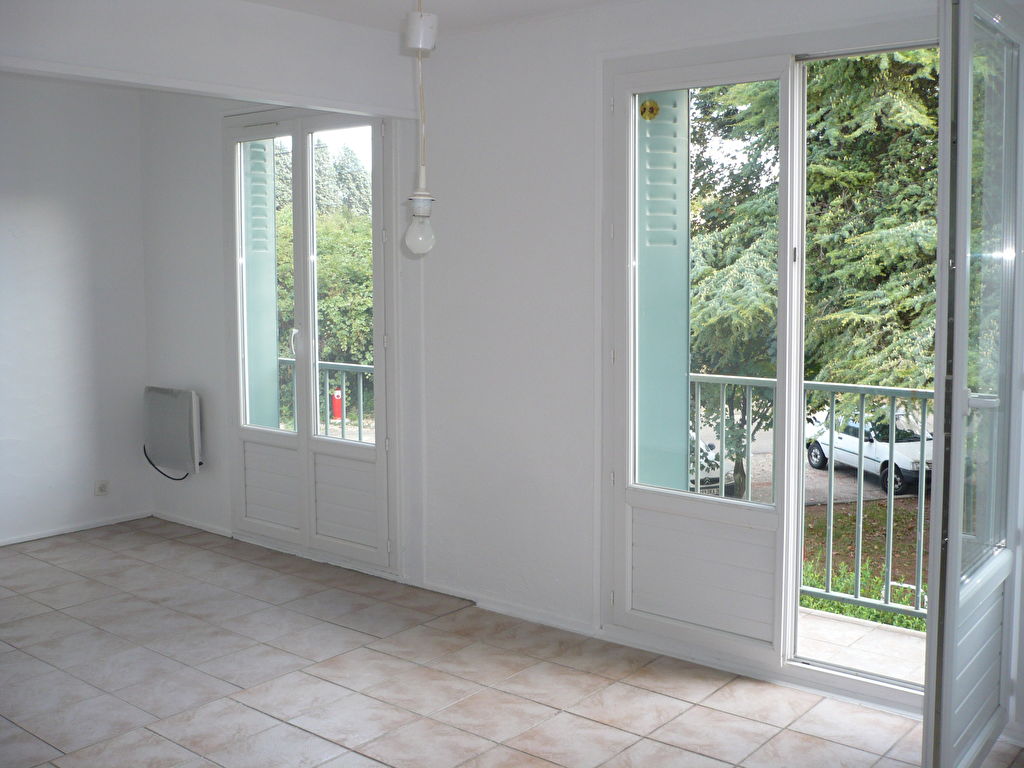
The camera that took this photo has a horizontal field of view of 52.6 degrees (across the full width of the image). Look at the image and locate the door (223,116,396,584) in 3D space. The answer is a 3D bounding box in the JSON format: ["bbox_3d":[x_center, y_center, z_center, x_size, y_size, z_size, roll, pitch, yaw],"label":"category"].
[{"bbox_3d":[-1.057,-0.239,5.301,1.223,2.215,0.078,5,8,39],"label":"door"}]

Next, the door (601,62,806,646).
[{"bbox_3d":[0.686,-0.080,3.877,0.754,2.146,0.073,5,8,39],"label":"door"}]

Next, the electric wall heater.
[{"bbox_3d":[-1.976,0.258,6.051,0.472,0.463,0.070,5,8,39],"label":"electric wall heater"}]

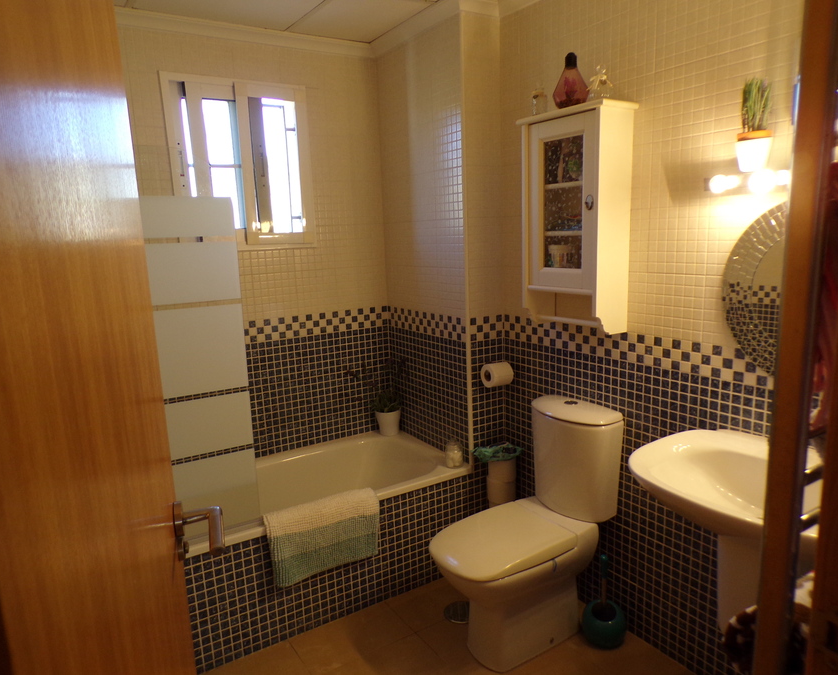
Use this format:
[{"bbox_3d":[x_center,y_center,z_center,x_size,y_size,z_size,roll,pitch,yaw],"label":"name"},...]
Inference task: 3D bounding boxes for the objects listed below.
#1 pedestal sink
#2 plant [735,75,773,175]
[{"bbox_3d":[0.840,0.746,1.605,0.480,0.850,0.630,-8,12,-32],"label":"pedestal sink"},{"bbox_3d":[0.867,-0.549,1.615,0.098,0.232,0.100,-8,12,-32],"label":"plant"}]

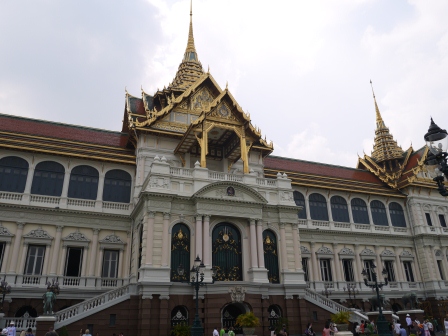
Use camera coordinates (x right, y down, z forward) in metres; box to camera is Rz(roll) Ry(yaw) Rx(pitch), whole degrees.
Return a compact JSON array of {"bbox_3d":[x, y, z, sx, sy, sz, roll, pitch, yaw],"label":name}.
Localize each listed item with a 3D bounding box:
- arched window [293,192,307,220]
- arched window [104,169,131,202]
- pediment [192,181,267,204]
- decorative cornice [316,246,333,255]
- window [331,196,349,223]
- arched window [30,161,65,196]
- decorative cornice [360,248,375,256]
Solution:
[{"bbox_3d":[9.731,4.901,48.942,3.020,3.960,0.300,8,-26,-19],"label":"arched window"},{"bbox_3d":[-11.996,1.976,41.174,2.960,3.960,0.300,8,-26,-19],"label":"arched window"},{"bbox_3d":[0.571,2.647,37.612,8.400,2.300,1.000,8,-25,-20],"label":"pediment"},{"bbox_3d":[13.237,10.823,47.592,2.750,1.050,0.450,8,-25,-20],"label":"decorative cornice"},{"bbox_3d":[16.592,5.813,51.655,2.900,3.900,0.400,8,-25,-20],"label":"window"},{"bbox_3d":[-18.680,1.049,38.830,3.040,3.960,0.300,8,-26,-19],"label":"arched window"},{"bbox_3d":[19.978,11.665,50.115,2.750,1.050,0.450,8,-25,-20],"label":"decorative cornice"}]

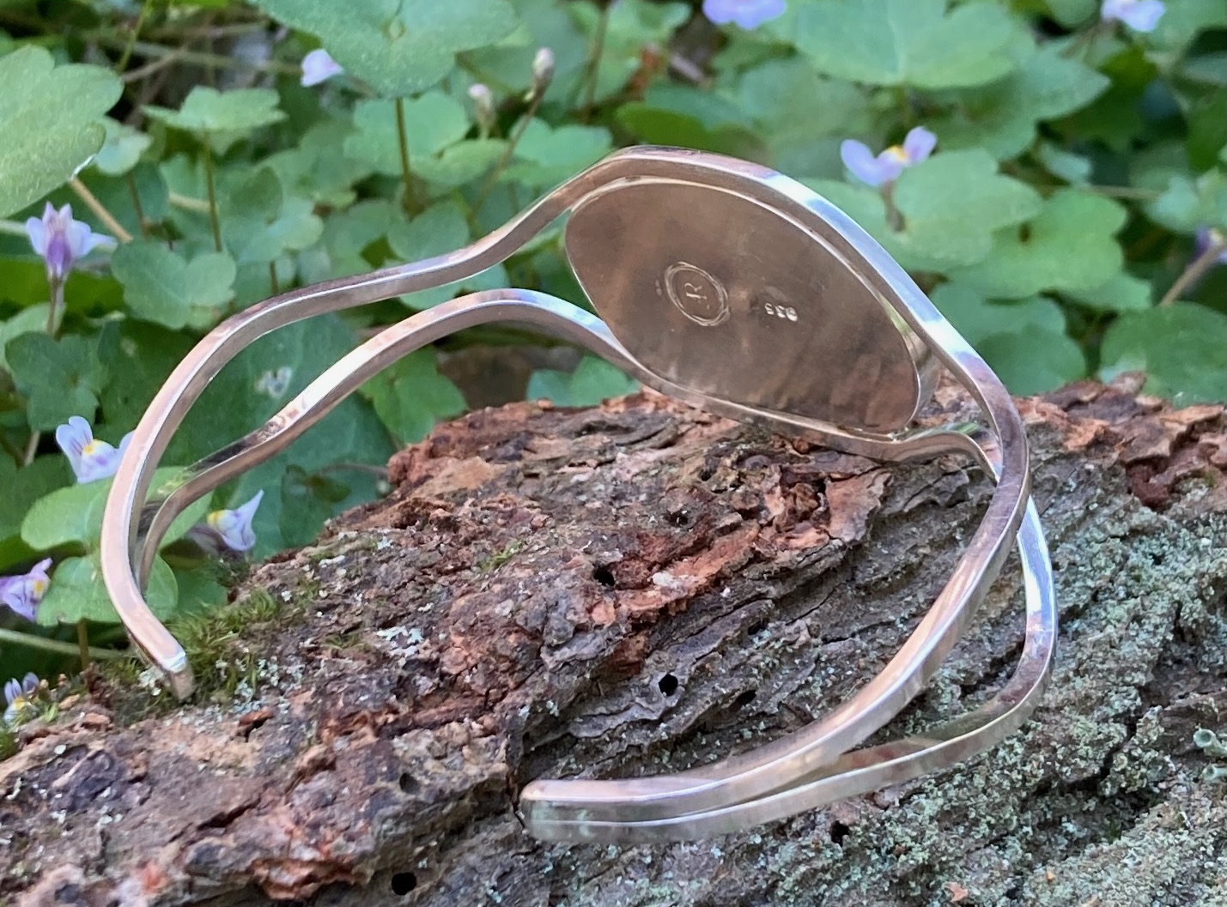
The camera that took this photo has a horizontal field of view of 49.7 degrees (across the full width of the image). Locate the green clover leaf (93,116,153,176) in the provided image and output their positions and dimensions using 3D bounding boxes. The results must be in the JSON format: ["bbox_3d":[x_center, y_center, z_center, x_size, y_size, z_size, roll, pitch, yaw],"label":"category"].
[{"bbox_3d":[-0.055,-0.034,0.148,0.009,0.003,0.008,-13,49,-11],"label":"green clover leaf"}]

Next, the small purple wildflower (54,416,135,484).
[{"bbox_3d":[-0.048,0.000,0.122,0.009,0.005,0.006,-11,35,-14],"label":"small purple wildflower"}]

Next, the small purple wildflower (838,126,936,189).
[{"bbox_3d":[0.030,-0.032,0.145,0.011,0.005,0.006,4,34,9],"label":"small purple wildflower"}]

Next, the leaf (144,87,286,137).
[{"bbox_3d":[-0.045,-0.039,0.150,0.016,0.002,0.013,-4,34,-6],"label":"leaf"}]

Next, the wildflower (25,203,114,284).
[{"bbox_3d":[-0.054,-0.021,0.132,0.009,0.007,0.006,8,35,14],"label":"wildflower"}]

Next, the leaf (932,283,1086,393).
[{"bbox_3d":[0.051,-0.015,0.172,0.021,0.003,0.016,0,60,0],"label":"leaf"}]

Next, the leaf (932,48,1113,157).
[{"bbox_3d":[0.050,-0.044,0.166,0.025,0.003,0.021,-16,46,-16],"label":"leaf"}]

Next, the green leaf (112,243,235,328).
[{"bbox_3d":[-0.045,-0.017,0.135,0.013,0.003,0.011,-6,46,-6],"label":"green leaf"}]

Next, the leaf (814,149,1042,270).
[{"bbox_3d":[0.035,-0.028,0.150,0.026,0.003,0.022,-9,39,-11],"label":"leaf"}]

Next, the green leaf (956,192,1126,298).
[{"bbox_3d":[0.056,-0.028,0.175,0.021,0.003,0.017,4,47,-3],"label":"green leaf"}]

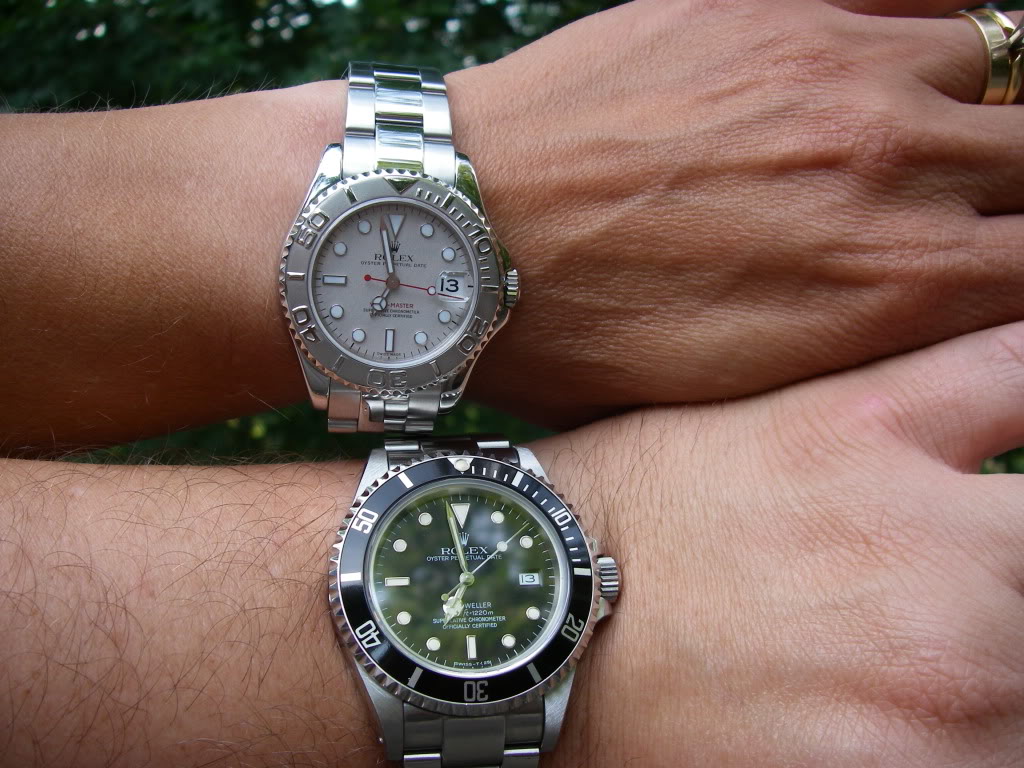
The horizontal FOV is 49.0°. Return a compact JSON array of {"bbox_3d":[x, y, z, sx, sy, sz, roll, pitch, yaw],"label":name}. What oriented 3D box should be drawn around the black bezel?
[{"bbox_3d":[-0.007,0.028,0.166,0.040,0.004,0.040,-1,64,-11],"label":"black bezel"}]

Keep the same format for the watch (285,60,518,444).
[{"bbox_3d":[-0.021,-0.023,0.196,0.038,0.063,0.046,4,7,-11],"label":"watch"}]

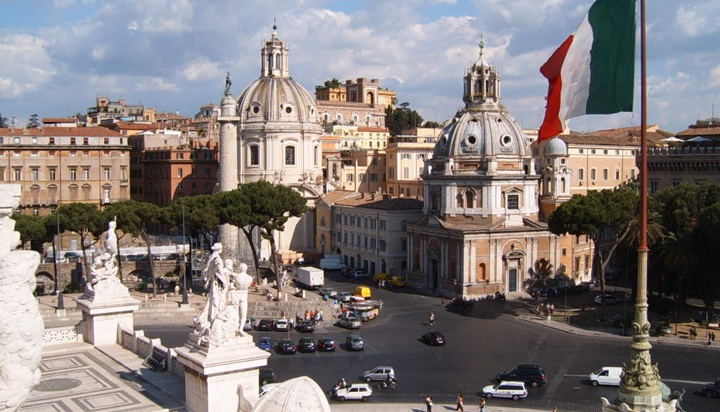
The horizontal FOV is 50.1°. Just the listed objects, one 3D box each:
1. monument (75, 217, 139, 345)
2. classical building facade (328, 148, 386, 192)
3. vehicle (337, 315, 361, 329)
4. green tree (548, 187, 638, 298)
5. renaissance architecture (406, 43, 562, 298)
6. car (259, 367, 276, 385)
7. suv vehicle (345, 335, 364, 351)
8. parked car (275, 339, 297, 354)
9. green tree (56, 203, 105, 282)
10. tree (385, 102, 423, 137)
[{"bbox_3d":[-18.390,5.200,55.490,3.400,8.900,4.100,-3,5,-36],"label":"monument"},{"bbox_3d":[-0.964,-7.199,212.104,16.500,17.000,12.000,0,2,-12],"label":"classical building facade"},{"bbox_3d":[-1.532,16.543,110.880,1.680,1.450,4.100,-2,3,-36],"label":"vehicle"},{"bbox_3d":[36.564,5.998,119.327,13.764,18.059,13.196,1,4,17],"label":"green tree"},{"bbox_3d":[22.151,-7.600,140.880,20.500,45.294,21.000,-1,3,-25],"label":"renaissance architecture"},{"bbox_3d":[-10.697,17.552,79.719,4.000,1.450,1.670,1,3,15],"label":"car"},{"bbox_3d":[-0.643,16.411,93.768,1.700,1.500,3.900,-1,4,-10],"label":"suv vehicle"},{"bbox_3d":[-8.930,16.538,92.395,1.720,1.450,4.000,-1,4,-17],"label":"parked car"},{"bbox_3d":[-47.213,6.283,129.487,7.865,13.777,7.541,-2,5,-20],"label":"green tree"},{"bbox_3d":[18.276,-35.933,323.527,15.970,15.065,14.000,0,3,0],"label":"tree"}]

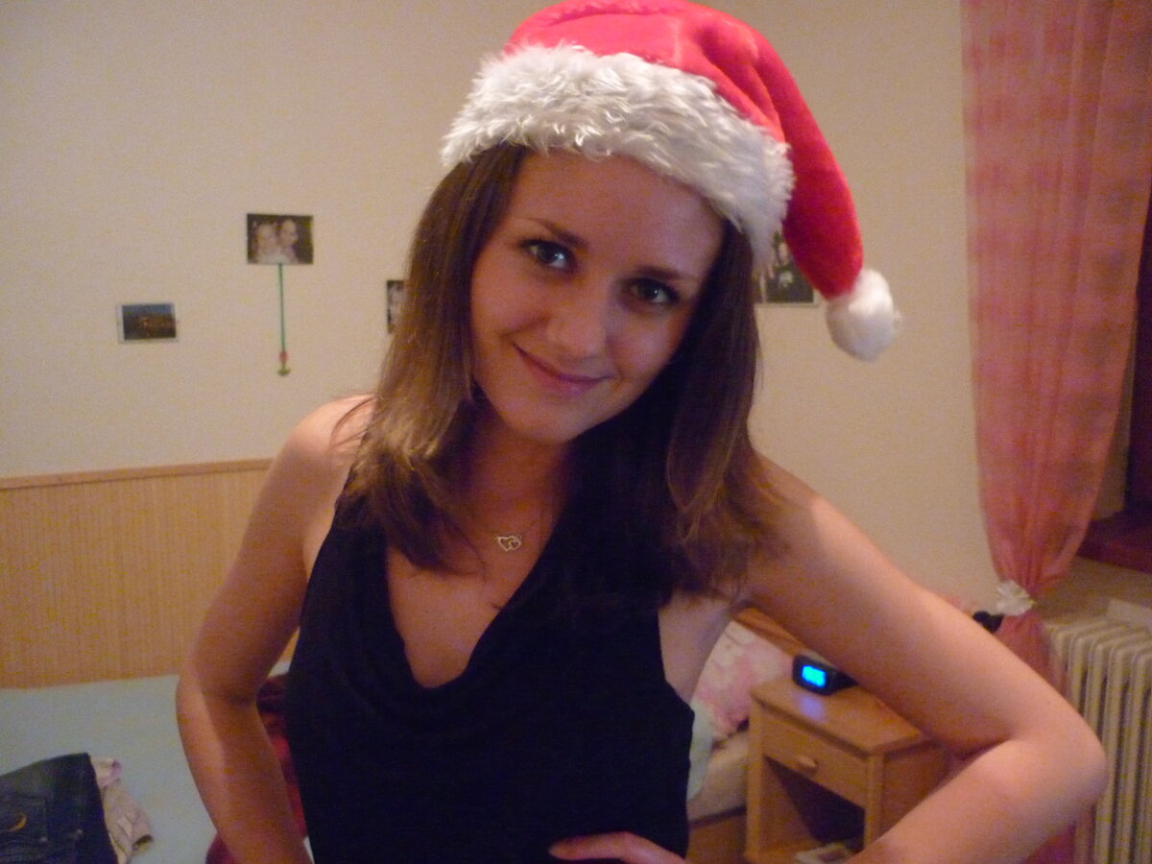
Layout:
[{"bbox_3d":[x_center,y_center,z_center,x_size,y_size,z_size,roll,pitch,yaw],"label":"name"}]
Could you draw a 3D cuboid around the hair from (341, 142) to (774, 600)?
[{"bbox_3d":[0.014,-0.060,0.755,0.285,0.335,0.250,14,9,1],"label":"hair"}]

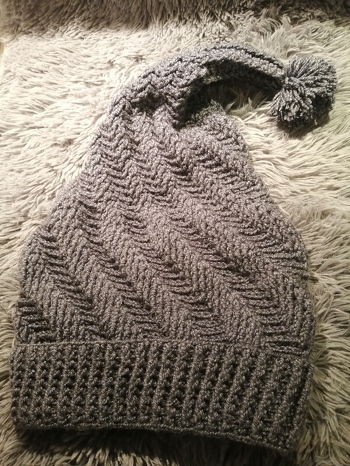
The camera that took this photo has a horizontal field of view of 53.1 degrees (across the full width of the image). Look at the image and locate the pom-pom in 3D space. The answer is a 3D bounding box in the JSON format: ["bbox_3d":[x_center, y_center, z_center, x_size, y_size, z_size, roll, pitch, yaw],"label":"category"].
[{"bbox_3d":[0.163,-0.178,0.443,0.085,0.080,0.085,0,62,0],"label":"pom-pom"}]

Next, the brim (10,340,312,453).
[{"bbox_3d":[-0.015,0.137,0.306,0.258,0.032,0.072,3,62,2],"label":"brim"}]

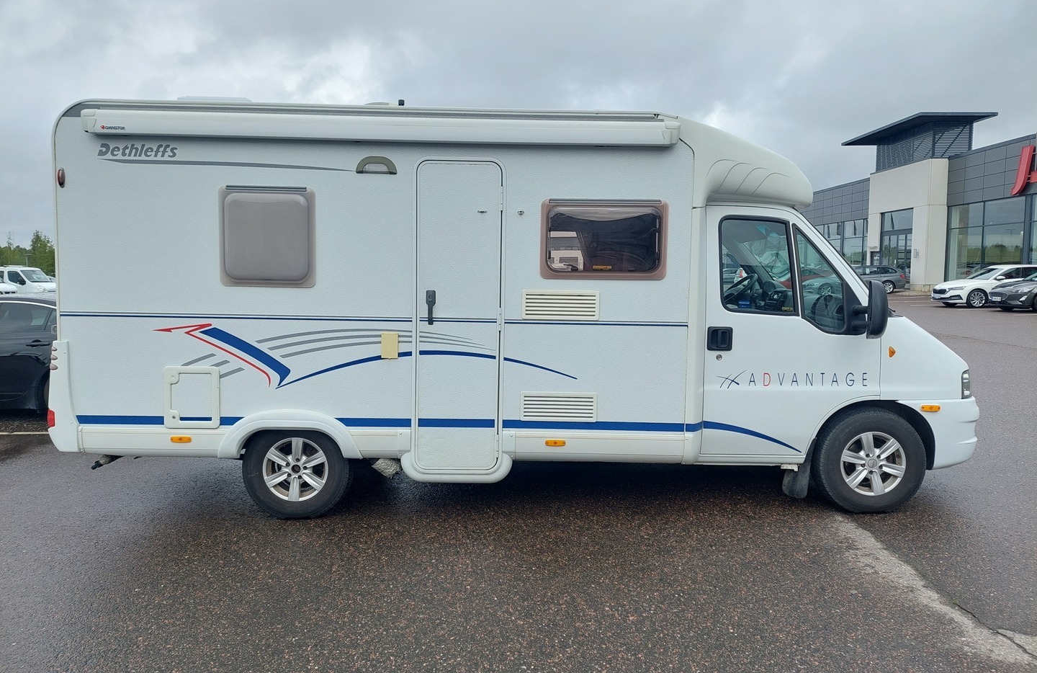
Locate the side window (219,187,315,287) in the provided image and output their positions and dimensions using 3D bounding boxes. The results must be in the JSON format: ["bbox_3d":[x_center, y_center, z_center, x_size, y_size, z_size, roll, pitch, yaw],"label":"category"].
[{"bbox_3d":[-1.529,-0.602,4.555,0.584,0.607,0.060,1,6,-1],"label":"side window"}]

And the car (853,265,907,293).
[{"bbox_3d":[16.550,-2.800,37.200,4.900,1.460,1.860,0,6,-3],"label":"car"}]

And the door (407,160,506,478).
[{"bbox_3d":[-0.367,-0.106,4.644,0.577,1.966,0.070,1,6,-1],"label":"door"}]

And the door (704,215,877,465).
[{"bbox_3d":[1.750,-0.040,4.897,1.130,1.620,0.200,1,6,-1],"label":"door"}]

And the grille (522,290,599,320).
[{"bbox_3d":[0.263,-0.191,4.627,0.476,0.188,0.035,1,6,-1],"label":"grille"}]

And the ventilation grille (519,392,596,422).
[{"bbox_3d":[0.253,0.445,4.693,0.475,0.186,0.035,1,6,-1],"label":"ventilation grille"}]

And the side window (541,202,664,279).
[{"bbox_3d":[0.524,-0.589,4.586,0.776,0.488,0.060,1,6,-1],"label":"side window"}]

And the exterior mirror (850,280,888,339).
[{"bbox_3d":[2.161,-0.170,4.618,0.160,0.350,0.300,2,6,9],"label":"exterior mirror"}]

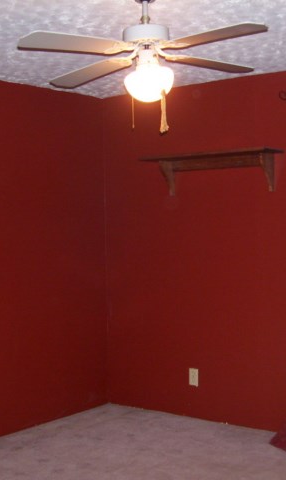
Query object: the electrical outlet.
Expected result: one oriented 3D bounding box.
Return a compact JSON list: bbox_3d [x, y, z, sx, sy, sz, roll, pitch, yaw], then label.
[{"bbox_3d":[0.363,0.985,4.767,0.077,0.122,0.012,0,2,35],"label":"electrical outlet"}]

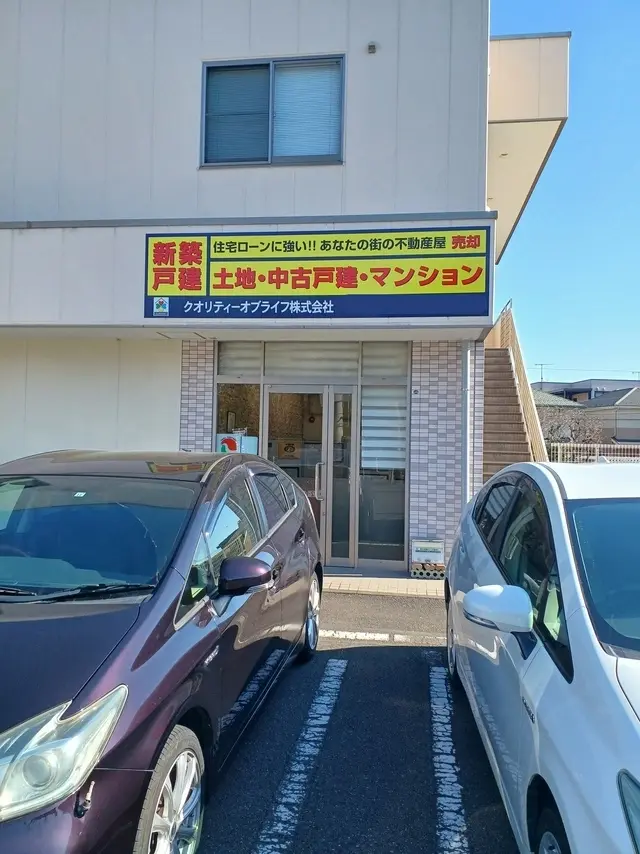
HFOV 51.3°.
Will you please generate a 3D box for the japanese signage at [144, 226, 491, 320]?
[{"bbox_3d":[-0.089,-1.608,6.981,3.648,0.914,0.100,1,-1,8],"label":"japanese signage"}]

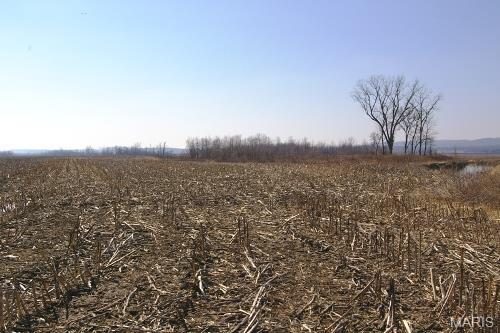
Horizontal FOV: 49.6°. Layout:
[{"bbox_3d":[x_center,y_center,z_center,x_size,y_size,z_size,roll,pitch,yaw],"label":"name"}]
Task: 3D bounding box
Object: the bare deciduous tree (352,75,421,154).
[{"bbox_3d":[28.989,-10.937,115.000,14.300,17.000,13.300,0,1,0],"label":"bare deciduous tree"}]

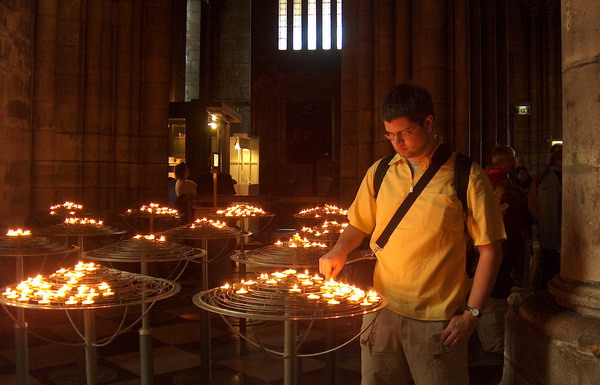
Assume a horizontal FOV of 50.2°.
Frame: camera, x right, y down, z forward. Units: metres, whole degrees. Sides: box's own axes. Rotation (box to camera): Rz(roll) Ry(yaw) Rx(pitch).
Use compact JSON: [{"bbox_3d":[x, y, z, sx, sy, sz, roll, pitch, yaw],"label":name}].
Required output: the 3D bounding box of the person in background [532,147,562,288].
[{"bbox_3d":[2.478,0.421,6.215,0.420,1.761,0.500,1,2,26],"label":"person in background"}]

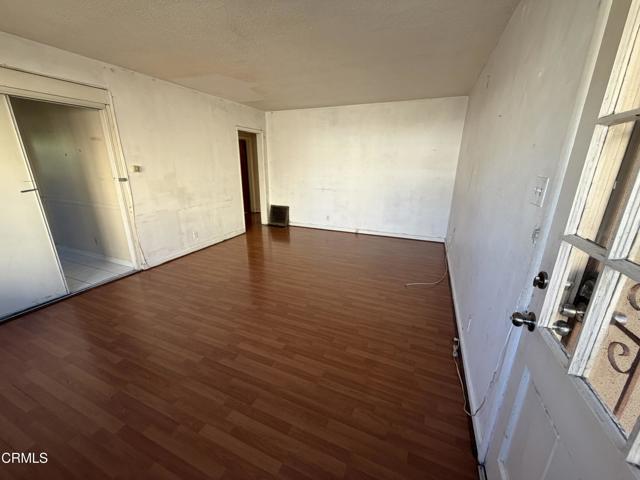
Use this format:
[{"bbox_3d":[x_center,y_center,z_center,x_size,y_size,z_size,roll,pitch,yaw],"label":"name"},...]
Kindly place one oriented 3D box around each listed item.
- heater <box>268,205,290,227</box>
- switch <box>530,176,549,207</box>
[{"bbox_3d":[-0.960,-0.566,6.132,0.470,0.460,0.155,8,18,22],"label":"heater"},{"bbox_3d":[0.876,-0.193,1.038,0.016,0.114,0.114,8,18,22],"label":"switch"}]

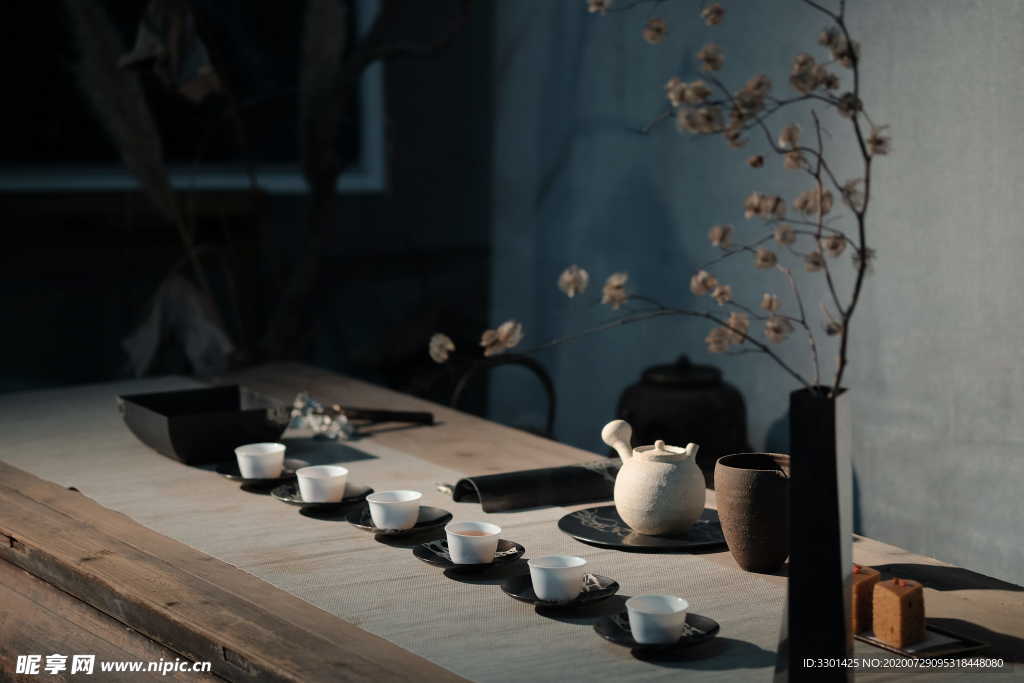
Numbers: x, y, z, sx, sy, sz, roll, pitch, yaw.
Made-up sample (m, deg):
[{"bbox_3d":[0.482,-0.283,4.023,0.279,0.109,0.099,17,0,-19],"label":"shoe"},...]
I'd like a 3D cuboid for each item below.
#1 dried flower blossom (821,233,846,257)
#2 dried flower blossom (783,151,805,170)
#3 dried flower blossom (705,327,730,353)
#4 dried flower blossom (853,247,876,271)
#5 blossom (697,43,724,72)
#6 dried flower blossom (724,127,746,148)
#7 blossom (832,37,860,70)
[{"bbox_3d":[0.283,-0.086,2.260,0.022,0.020,0.019,1,10,7],"label":"dried flower blossom"},{"bbox_3d":[0.247,-0.160,2.250,0.018,0.017,0.016,1,10,6],"label":"dried flower blossom"},{"bbox_3d":[0.188,-0.002,2.340,0.024,0.024,0.023,1,10,5],"label":"dried flower blossom"},{"bbox_3d":[0.322,-0.076,2.340,0.022,0.022,0.021,1,10,8],"label":"dried flower blossom"},{"bbox_3d":[0.172,-0.247,2.220,0.023,0.025,0.022,1,10,4],"label":"blossom"},{"bbox_3d":[0.199,-0.182,2.280,0.020,0.020,0.019,1,10,5],"label":"dried flower blossom"},{"bbox_3d":[0.290,-0.252,2.230,0.025,0.026,0.024,1,10,7],"label":"blossom"}]

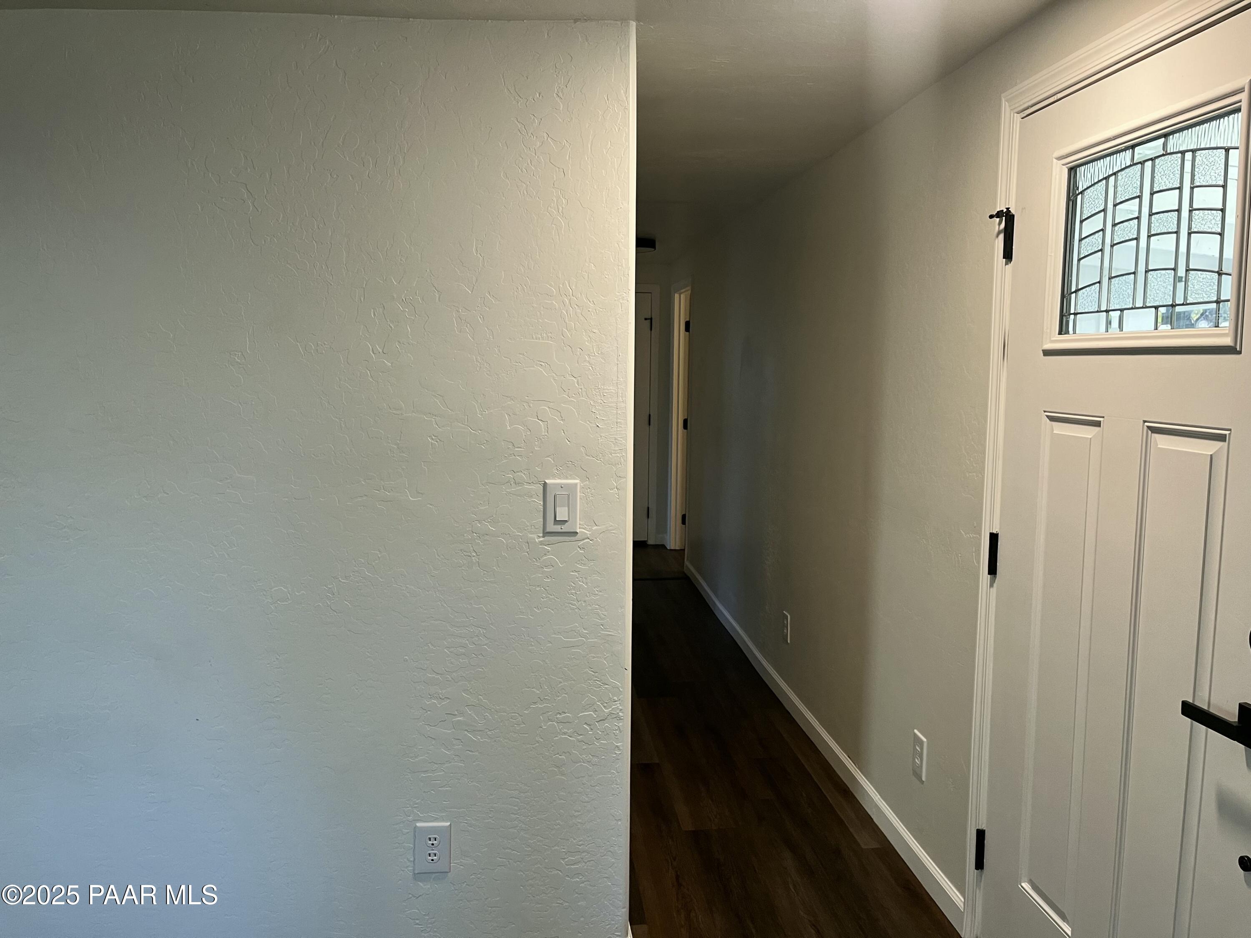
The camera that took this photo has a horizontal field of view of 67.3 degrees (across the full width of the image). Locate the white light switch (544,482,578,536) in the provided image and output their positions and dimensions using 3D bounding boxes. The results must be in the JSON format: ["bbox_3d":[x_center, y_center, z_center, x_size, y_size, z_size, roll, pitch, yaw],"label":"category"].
[{"bbox_3d":[-0.148,0.089,2.179,0.080,0.125,0.012,0,6,-6],"label":"white light switch"}]

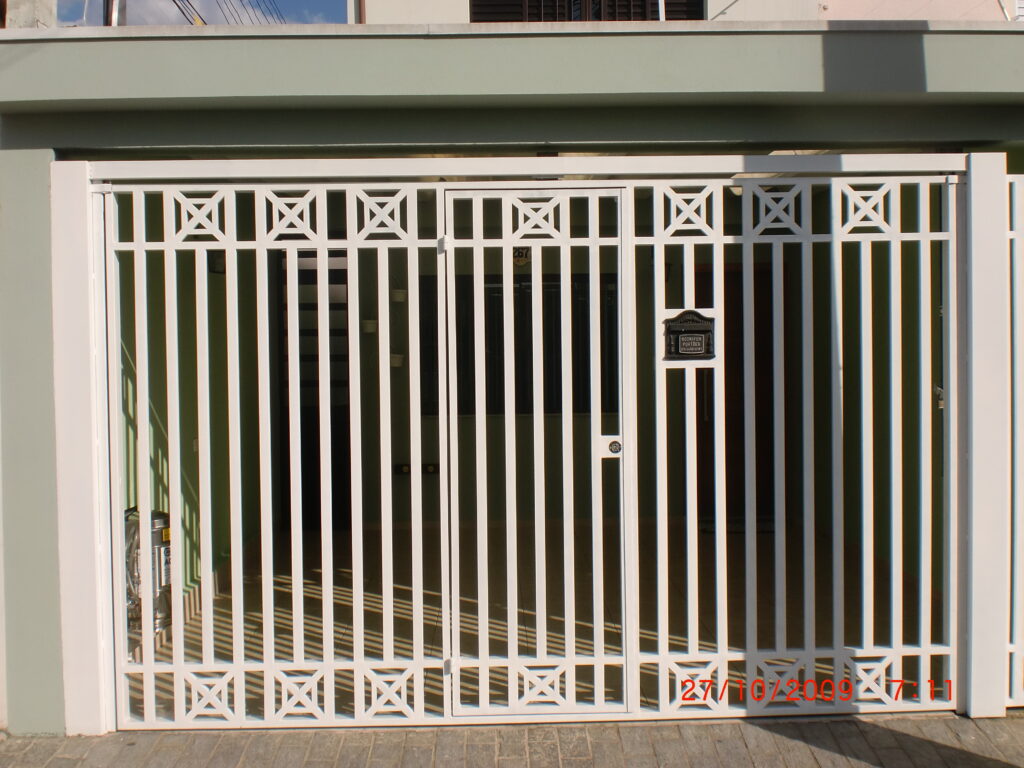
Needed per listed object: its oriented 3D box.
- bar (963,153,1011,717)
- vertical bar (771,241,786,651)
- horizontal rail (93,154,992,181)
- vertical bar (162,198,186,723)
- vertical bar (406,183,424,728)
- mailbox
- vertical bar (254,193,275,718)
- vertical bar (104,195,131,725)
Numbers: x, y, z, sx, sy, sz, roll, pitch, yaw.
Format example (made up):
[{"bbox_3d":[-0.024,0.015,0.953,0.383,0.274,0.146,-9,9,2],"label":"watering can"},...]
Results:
[{"bbox_3d":[1.972,0.218,4.351,0.155,2.337,0.140,-1,1,-2],"label":"bar"},{"bbox_3d":[1.112,0.260,4.322,0.041,1.709,0.027,-1,1,-2],"label":"vertical bar"},{"bbox_3d":[0.089,-0.895,4.277,3.614,0.072,0.065,-1,1,-2],"label":"horizontal rail"},{"bbox_3d":[-1.386,0.312,4.256,0.041,2.185,0.027,-1,1,-2],"label":"vertical bar"},{"bbox_3d":[-0.399,0.299,4.283,0.041,2.194,0.027,-1,1,-2],"label":"vertical bar"},{"bbox_3d":[0.731,-0.201,4.323,0.205,0.206,0.110,-1,1,-2],"label":"mailbox"},{"bbox_3d":[-1.016,0.302,4.266,0.041,2.185,0.027,-1,1,-2],"label":"vertical bar"},{"bbox_3d":[-1.626,0.311,4.261,0.036,2.198,0.050,-1,1,-2],"label":"vertical bar"}]

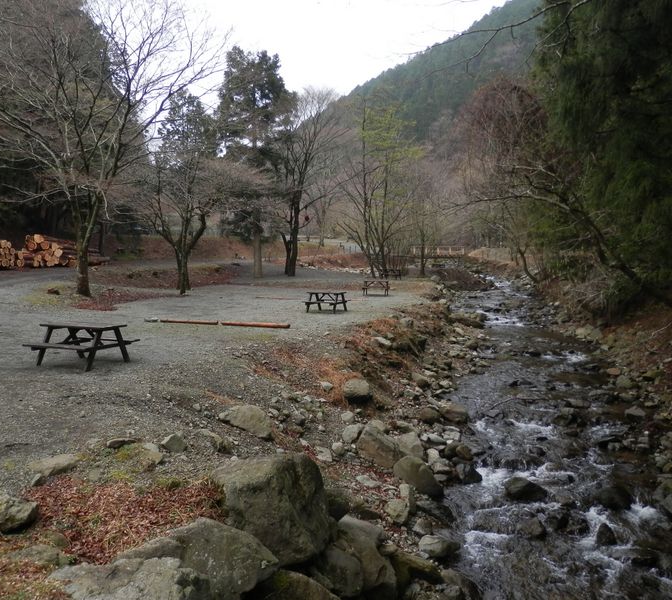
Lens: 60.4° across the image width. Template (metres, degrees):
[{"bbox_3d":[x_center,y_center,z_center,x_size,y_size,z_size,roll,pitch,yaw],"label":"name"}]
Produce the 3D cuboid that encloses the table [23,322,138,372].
[{"bbox_3d":[-4.676,0.837,10.749,1.374,0.735,1.471,2,4,18],"label":"table"}]

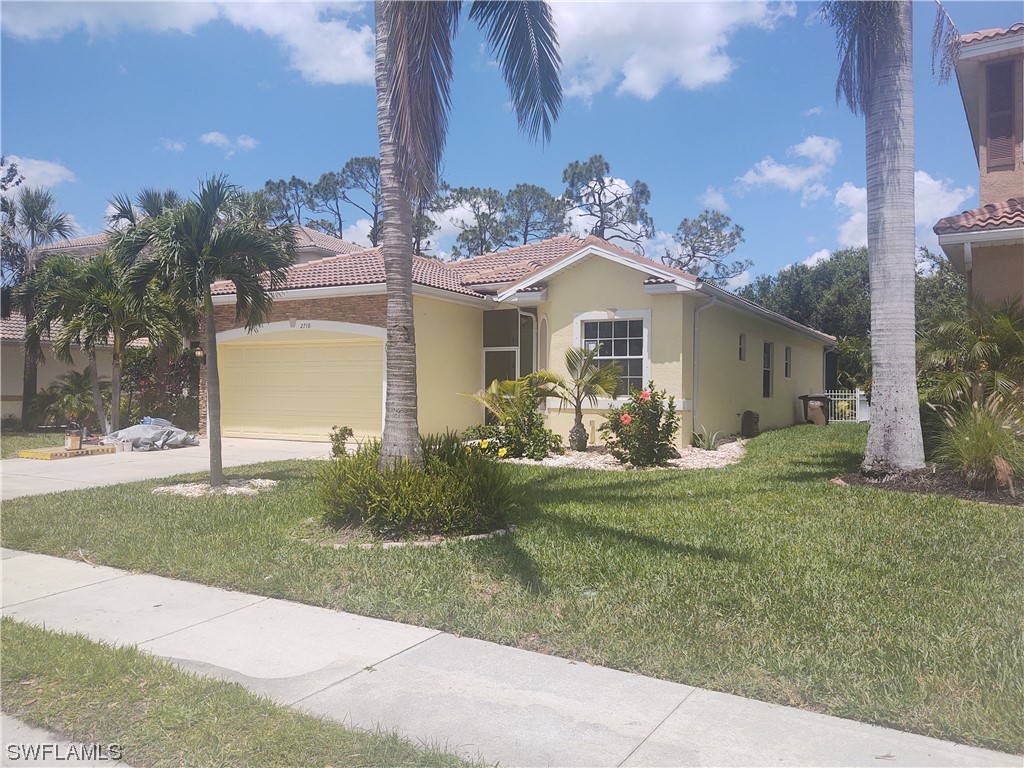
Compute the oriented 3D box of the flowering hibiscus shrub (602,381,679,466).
[{"bbox_3d":[2.011,0.639,12.600,1.250,1.330,1.200,0,-1,29],"label":"flowering hibiscus shrub"}]

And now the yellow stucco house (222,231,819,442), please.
[{"bbox_3d":[2.542,-1.485,25.290,11.700,5.750,21.500,0,-1,29],"label":"yellow stucco house"}]

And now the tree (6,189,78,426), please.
[{"bbox_3d":[-13.133,-2.071,22.200,2.200,6.700,2.200,0,-1,29],"label":"tree"}]

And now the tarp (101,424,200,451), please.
[{"bbox_3d":[-7.649,1.090,16.900,2.200,0.500,1.250,0,-1,16],"label":"tarp"}]

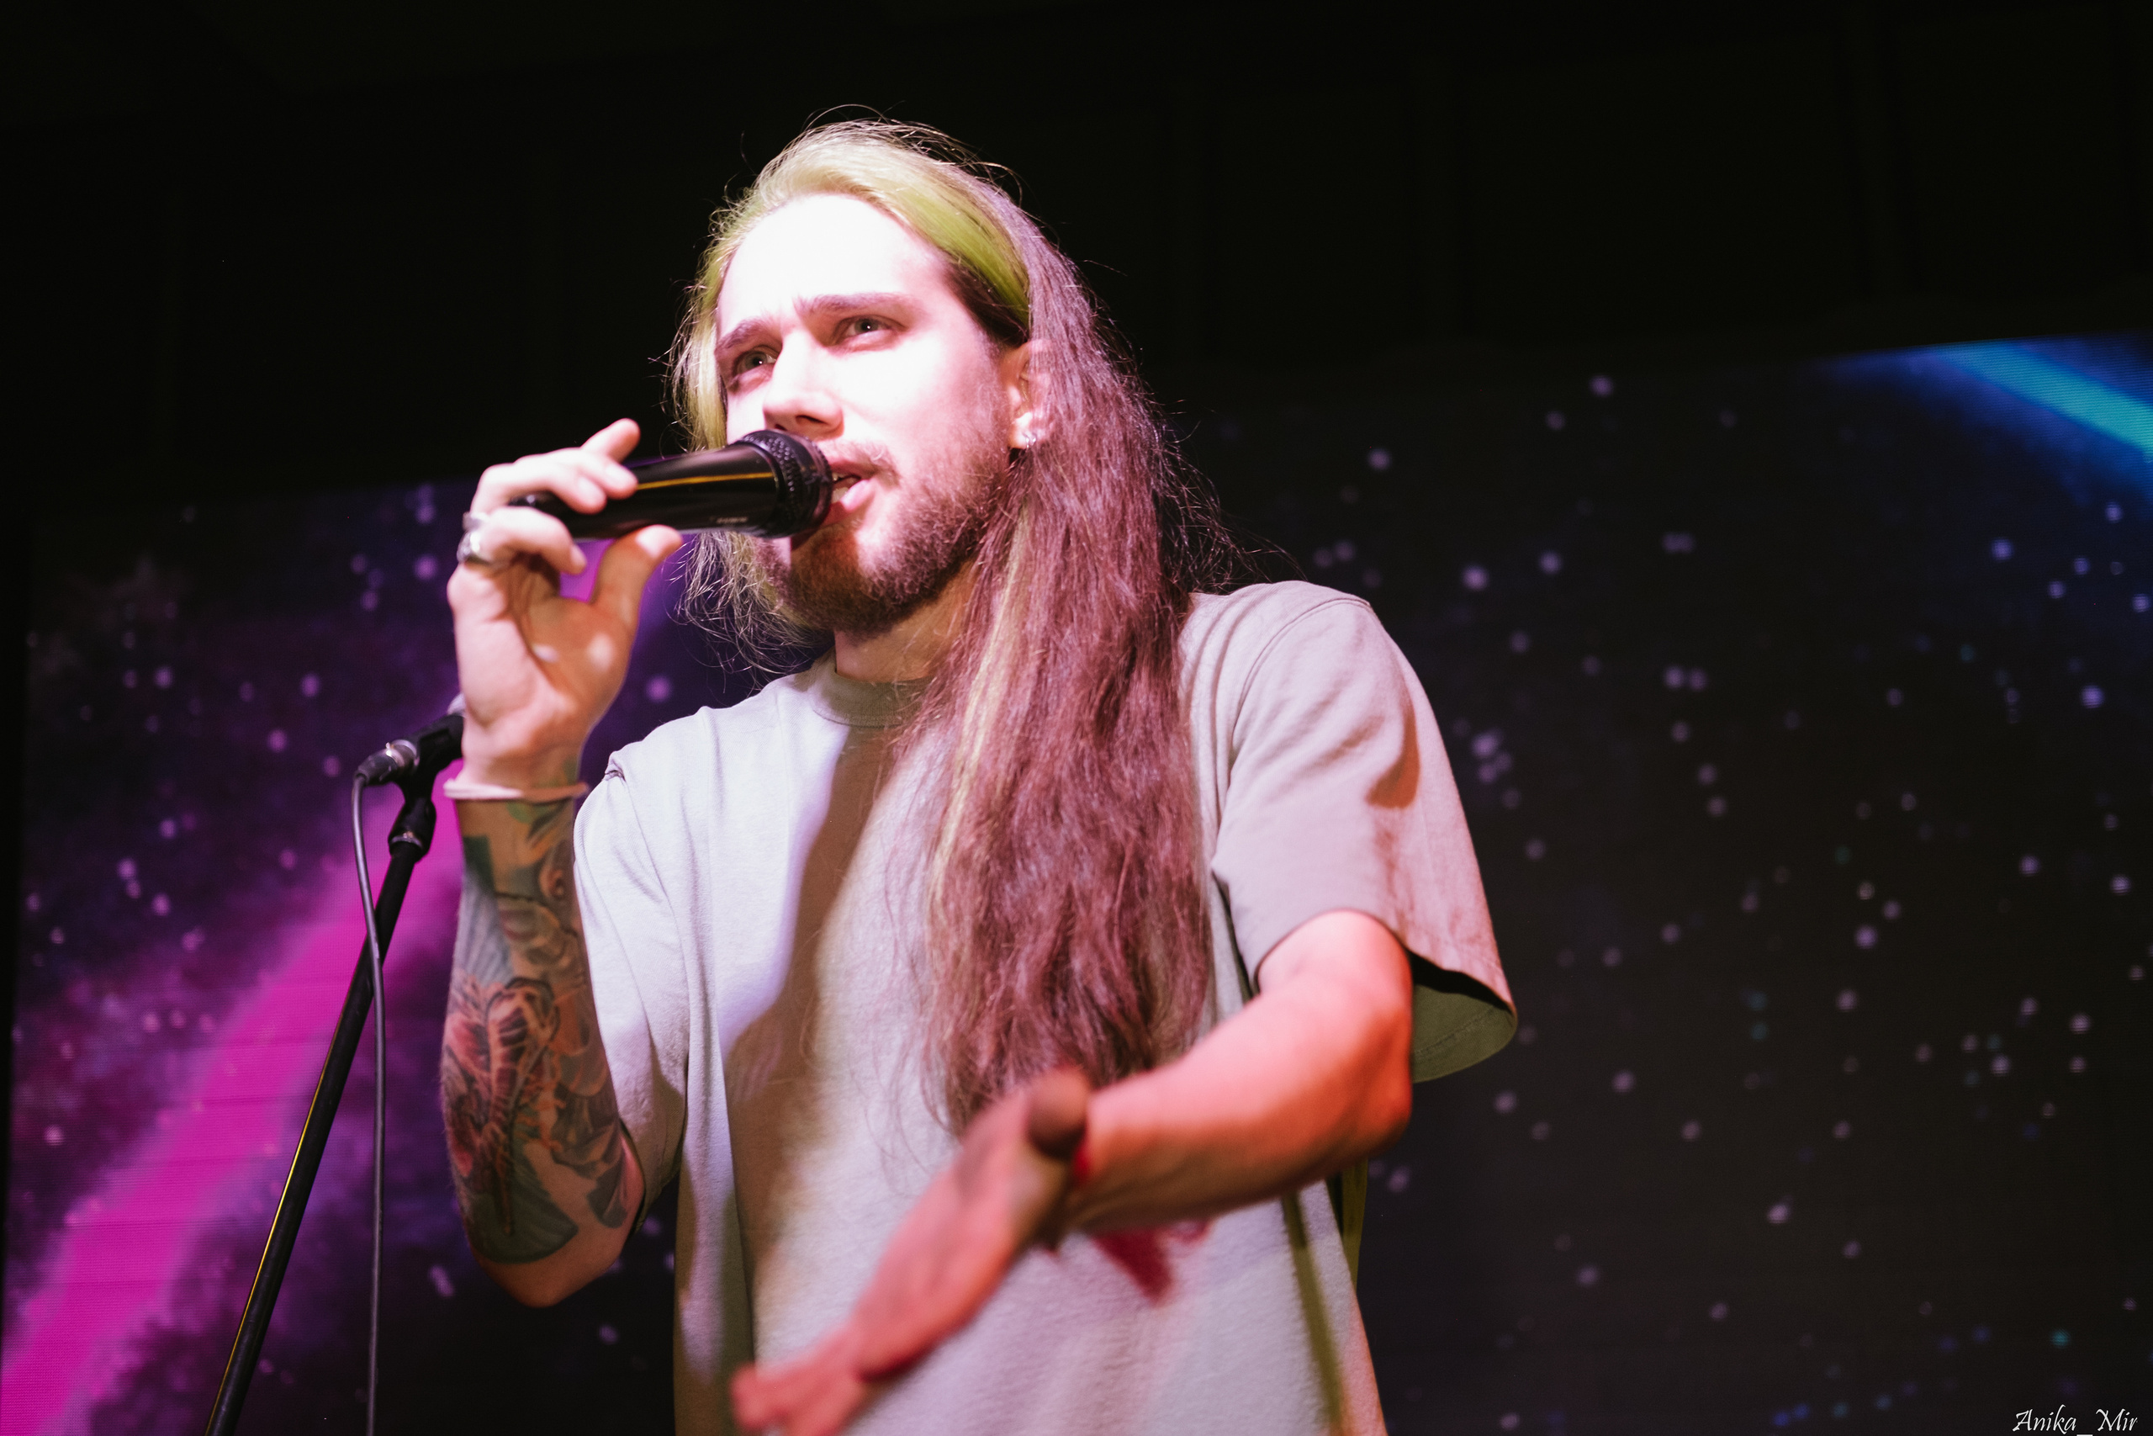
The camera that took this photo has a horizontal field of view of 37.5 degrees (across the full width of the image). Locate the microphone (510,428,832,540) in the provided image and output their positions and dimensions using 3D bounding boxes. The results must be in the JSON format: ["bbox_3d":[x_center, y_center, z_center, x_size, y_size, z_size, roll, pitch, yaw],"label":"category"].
[{"bbox_3d":[-0.187,-0.100,1.440,0.051,0.051,0.197,0,8,38],"label":"microphone"}]

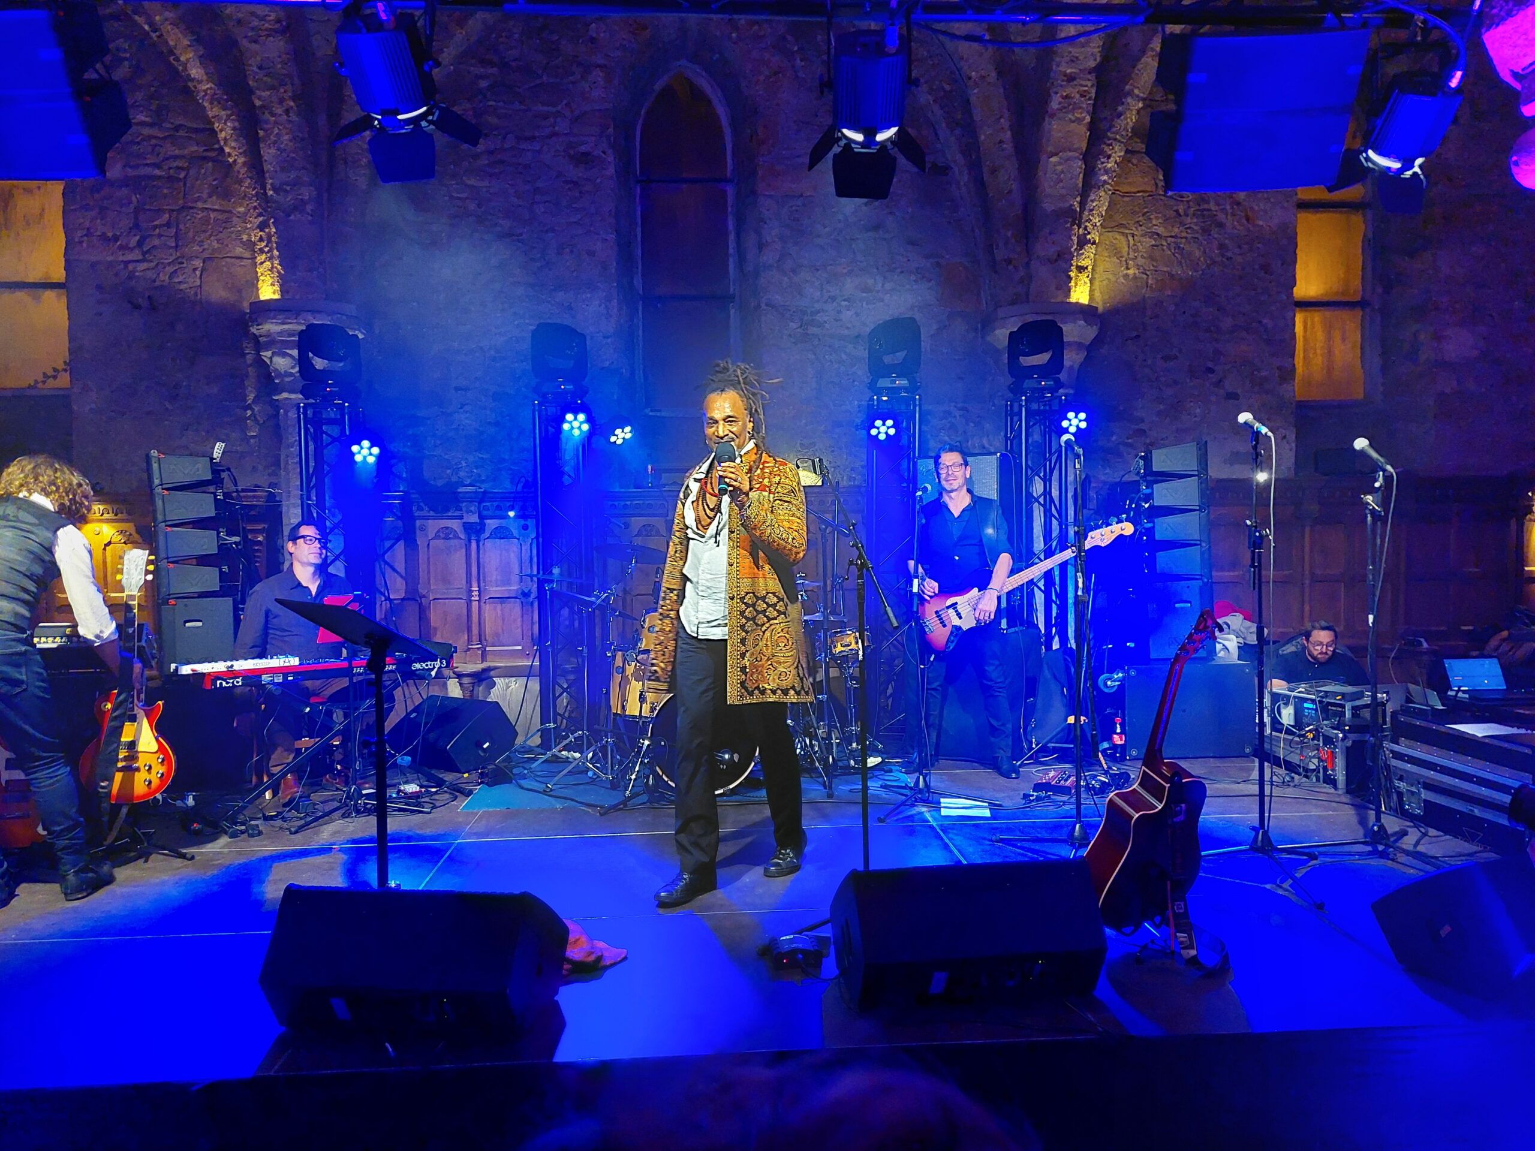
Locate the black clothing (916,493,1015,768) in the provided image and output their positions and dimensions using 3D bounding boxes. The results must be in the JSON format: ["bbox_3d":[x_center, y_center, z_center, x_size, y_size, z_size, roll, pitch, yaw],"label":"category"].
[{"bbox_3d":[1.038,0.293,5.600,0.520,1.440,0.330,0,2,14],"label":"black clothing"}]

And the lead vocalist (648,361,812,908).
[{"bbox_3d":[-0.136,0.186,3.829,0.550,1.860,0.480,0,2,22],"label":"lead vocalist"}]

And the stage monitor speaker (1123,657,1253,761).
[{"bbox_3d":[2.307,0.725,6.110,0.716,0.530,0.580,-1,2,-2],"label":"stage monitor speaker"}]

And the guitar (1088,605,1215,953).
[{"bbox_3d":[1.110,0.576,2.947,0.400,1.040,0.130,-6,28,-22],"label":"guitar"}]

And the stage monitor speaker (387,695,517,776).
[{"bbox_3d":[-1.833,0.906,6.171,0.620,0.365,0.460,0,2,39],"label":"stage monitor speaker"}]

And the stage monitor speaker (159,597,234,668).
[{"bbox_3d":[-3.500,0.357,6.532,0.390,0.440,0.470,-2,2,-28],"label":"stage monitor speaker"}]

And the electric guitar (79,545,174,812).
[{"bbox_3d":[-2.536,0.398,4.230,0.340,1.000,0.090,2,-7,-30],"label":"electric guitar"}]

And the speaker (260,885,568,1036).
[{"bbox_3d":[-0.911,0.978,2.826,0.644,0.353,0.456,-1,2,8],"label":"speaker"}]

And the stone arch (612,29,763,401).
[{"bbox_3d":[-0.548,-2.397,7.200,0.980,2.500,0.350,-1,2,-2],"label":"stone arch"}]

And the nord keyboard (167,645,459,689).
[{"bbox_3d":[-2.045,0.419,4.939,1.080,0.100,0.300,-2,2,-37],"label":"nord keyboard"}]

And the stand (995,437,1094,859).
[{"bbox_3d":[1.226,0.262,4.227,0.560,1.620,0.580,-1,2,-3],"label":"stand"}]

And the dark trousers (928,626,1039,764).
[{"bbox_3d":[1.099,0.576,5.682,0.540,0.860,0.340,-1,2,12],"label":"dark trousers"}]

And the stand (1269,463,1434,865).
[{"bbox_3d":[2.346,0.315,4.162,0.560,1.500,0.590,0,2,41],"label":"stand"}]

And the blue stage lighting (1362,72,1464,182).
[{"bbox_3d":[1.760,-1.224,2.900,0.175,0.170,0.255,2,-42,-3],"label":"blue stage lighting"}]

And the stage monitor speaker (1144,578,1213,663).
[{"bbox_3d":[2.454,0.257,6.371,0.370,0.440,0.460,-1,2,15],"label":"stage monitor speaker"}]

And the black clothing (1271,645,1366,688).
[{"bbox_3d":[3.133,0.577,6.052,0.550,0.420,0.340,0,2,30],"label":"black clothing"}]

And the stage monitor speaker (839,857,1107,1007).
[{"bbox_3d":[0.536,0.951,2.952,0.644,0.353,0.456,-1,2,-7],"label":"stage monitor speaker"}]

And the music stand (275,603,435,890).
[{"bbox_3d":[-1.312,0.611,3.549,0.520,1.050,0.440,1,2,36],"label":"music stand"}]

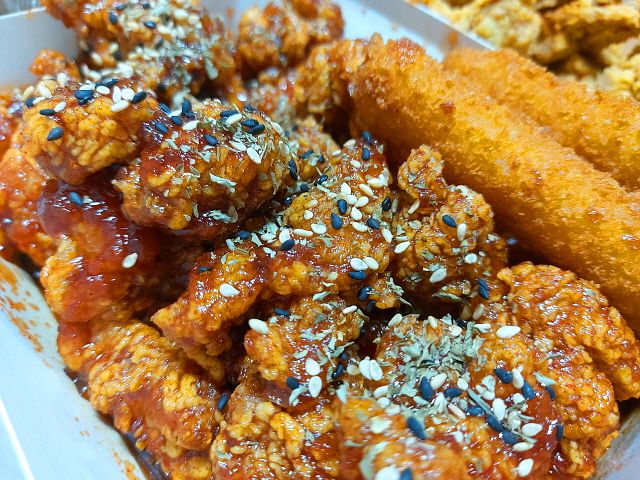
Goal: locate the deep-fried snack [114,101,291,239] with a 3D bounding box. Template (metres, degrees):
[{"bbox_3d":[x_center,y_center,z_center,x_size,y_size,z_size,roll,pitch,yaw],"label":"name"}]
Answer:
[{"bbox_3d":[-0.029,-0.018,0.115,0.044,0.029,0.035,-8,48,-9],"label":"deep-fried snack"}]

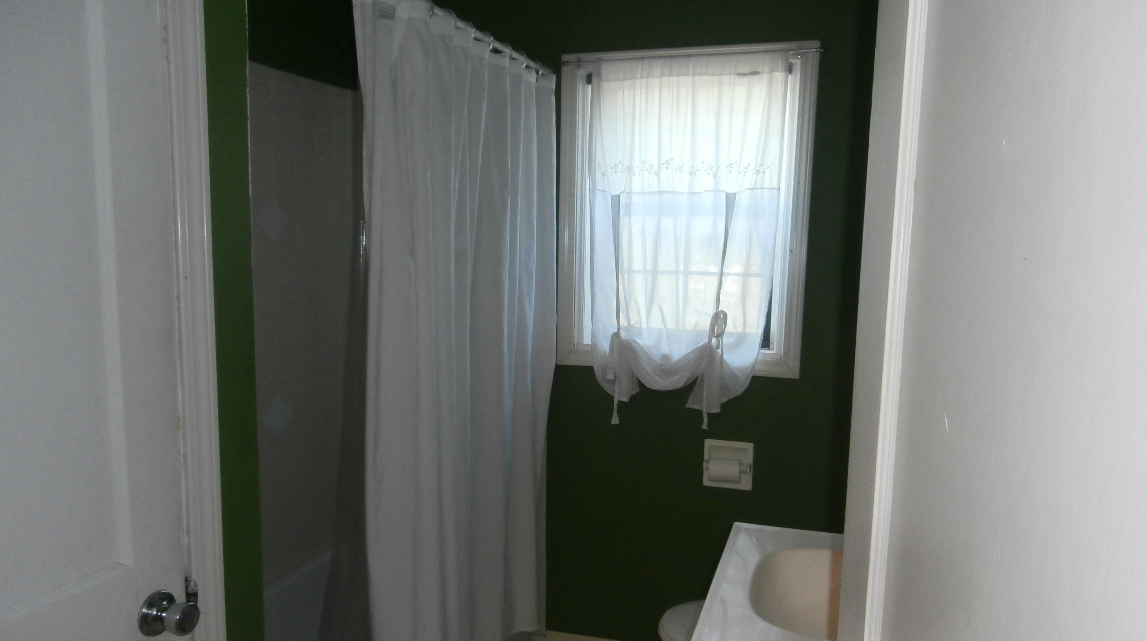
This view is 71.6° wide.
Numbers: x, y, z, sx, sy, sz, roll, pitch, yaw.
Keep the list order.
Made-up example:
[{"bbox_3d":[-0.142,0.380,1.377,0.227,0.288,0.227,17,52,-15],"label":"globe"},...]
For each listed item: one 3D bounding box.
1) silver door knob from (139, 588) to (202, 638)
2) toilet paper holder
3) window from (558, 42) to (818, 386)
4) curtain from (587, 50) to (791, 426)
[{"bbox_3d":[-0.602,0.444,1.194,0.060,0.067,0.067,3,6,18],"label":"silver door knob"},{"bbox_3d":[0.513,0.479,2.637,0.161,0.158,0.070,3,6,18],"label":"toilet paper holder"},{"bbox_3d":[0.354,-0.355,2.635,0.830,1.055,0.090,3,6,18],"label":"window"},{"bbox_3d":[0.351,-0.247,2.567,0.620,1.201,0.080,3,6,18],"label":"curtain"}]

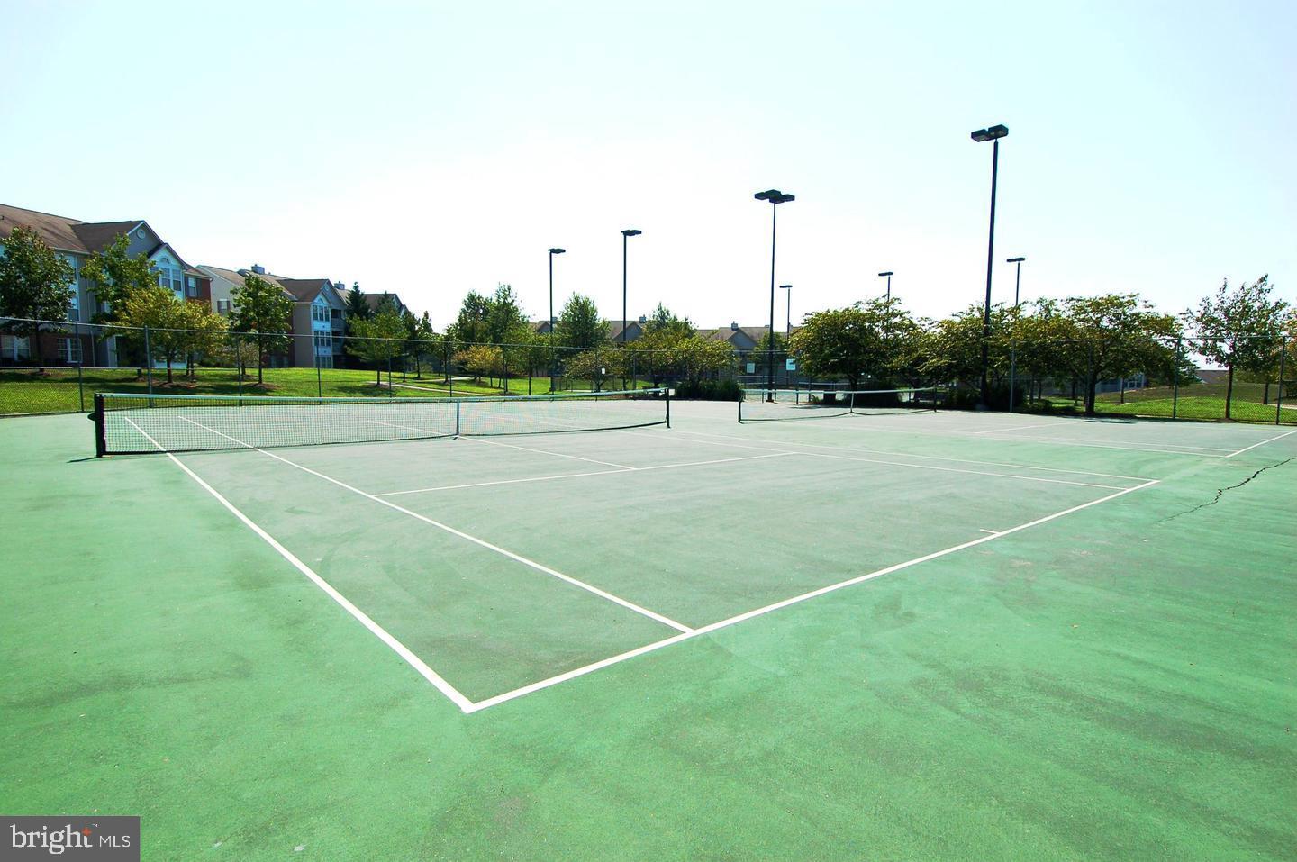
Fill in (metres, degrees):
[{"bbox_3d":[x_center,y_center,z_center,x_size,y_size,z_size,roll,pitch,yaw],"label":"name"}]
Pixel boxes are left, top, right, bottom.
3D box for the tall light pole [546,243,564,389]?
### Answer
[{"bbox_3d":[-8.276,-9.828,58.245,1.231,12.515,1.077,-3,6,-39],"label":"tall light pole"}]

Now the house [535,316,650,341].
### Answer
[{"bbox_3d":[-11.456,-15.662,127.400,25.000,11.600,13.500,1,5,0],"label":"house"}]

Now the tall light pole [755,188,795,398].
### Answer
[{"bbox_3d":[7.389,-8.018,39.109,1.847,12.515,1.436,-3,6,-39],"label":"tall light pole"}]

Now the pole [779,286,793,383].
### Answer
[{"bbox_3d":[16.480,-11.254,78.233,1.231,12.515,1.180,-3,6,-39],"label":"pole"}]

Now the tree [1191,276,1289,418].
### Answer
[{"bbox_3d":[24.703,-3.449,27.048,3.300,5.700,3.300,5,6,42],"label":"tree"}]

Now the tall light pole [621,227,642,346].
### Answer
[{"bbox_3d":[-1.505,-9.085,50.438,1.231,12.515,1.026,-3,6,-39],"label":"tall light pole"}]

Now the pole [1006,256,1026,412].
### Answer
[{"bbox_3d":[33.251,-9.448,59.272,1.231,12.515,1.180,-3,6,-39],"label":"pole"}]

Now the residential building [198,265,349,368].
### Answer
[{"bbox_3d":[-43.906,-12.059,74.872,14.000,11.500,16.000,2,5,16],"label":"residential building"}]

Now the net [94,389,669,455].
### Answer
[{"bbox_3d":[-4.436,-0.382,15.193,12.928,1.080,0.150,-4,6,-42],"label":"net"}]

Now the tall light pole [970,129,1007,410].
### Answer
[{"bbox_3d":[14.979,-7.059,28.869,1.077,12.515,1.077,-3,6,-39],"label":"tall light pole"}]

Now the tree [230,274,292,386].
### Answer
[{"bbox_3d":[-25.793,-6.778,43.120,3.800,7.100,3.800,-2,6,-31],"label":"tree"}]

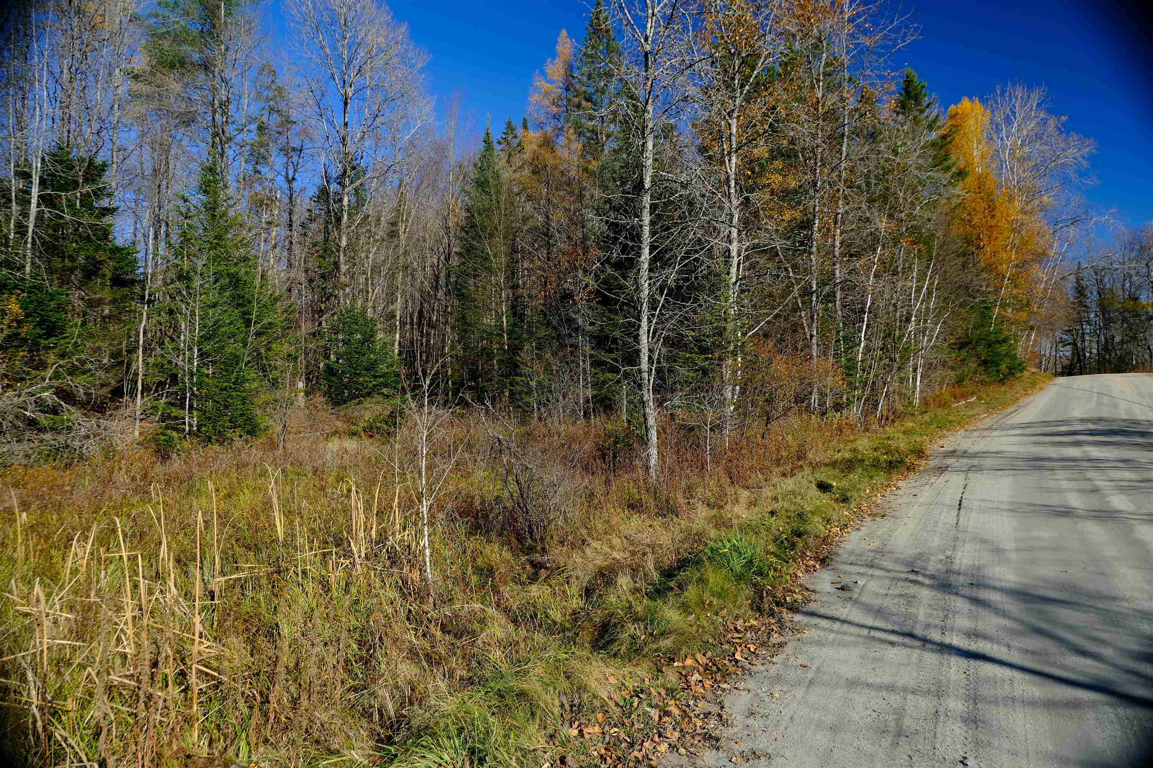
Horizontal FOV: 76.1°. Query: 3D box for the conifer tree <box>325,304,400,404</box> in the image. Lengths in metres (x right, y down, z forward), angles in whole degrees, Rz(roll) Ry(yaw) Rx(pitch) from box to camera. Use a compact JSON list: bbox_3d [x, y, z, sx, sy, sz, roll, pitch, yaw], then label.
[{"bbox_3d":[-7.322,-0.933,25.000,2.600,3.500,2.600,2,2,0],"label":"conifer tree"}]

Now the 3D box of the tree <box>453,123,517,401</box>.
[{"bbox_3d":[-3.848,-4.930,31.000,2.800,11.900,2.800,2,2,0],"label":"tree"}]

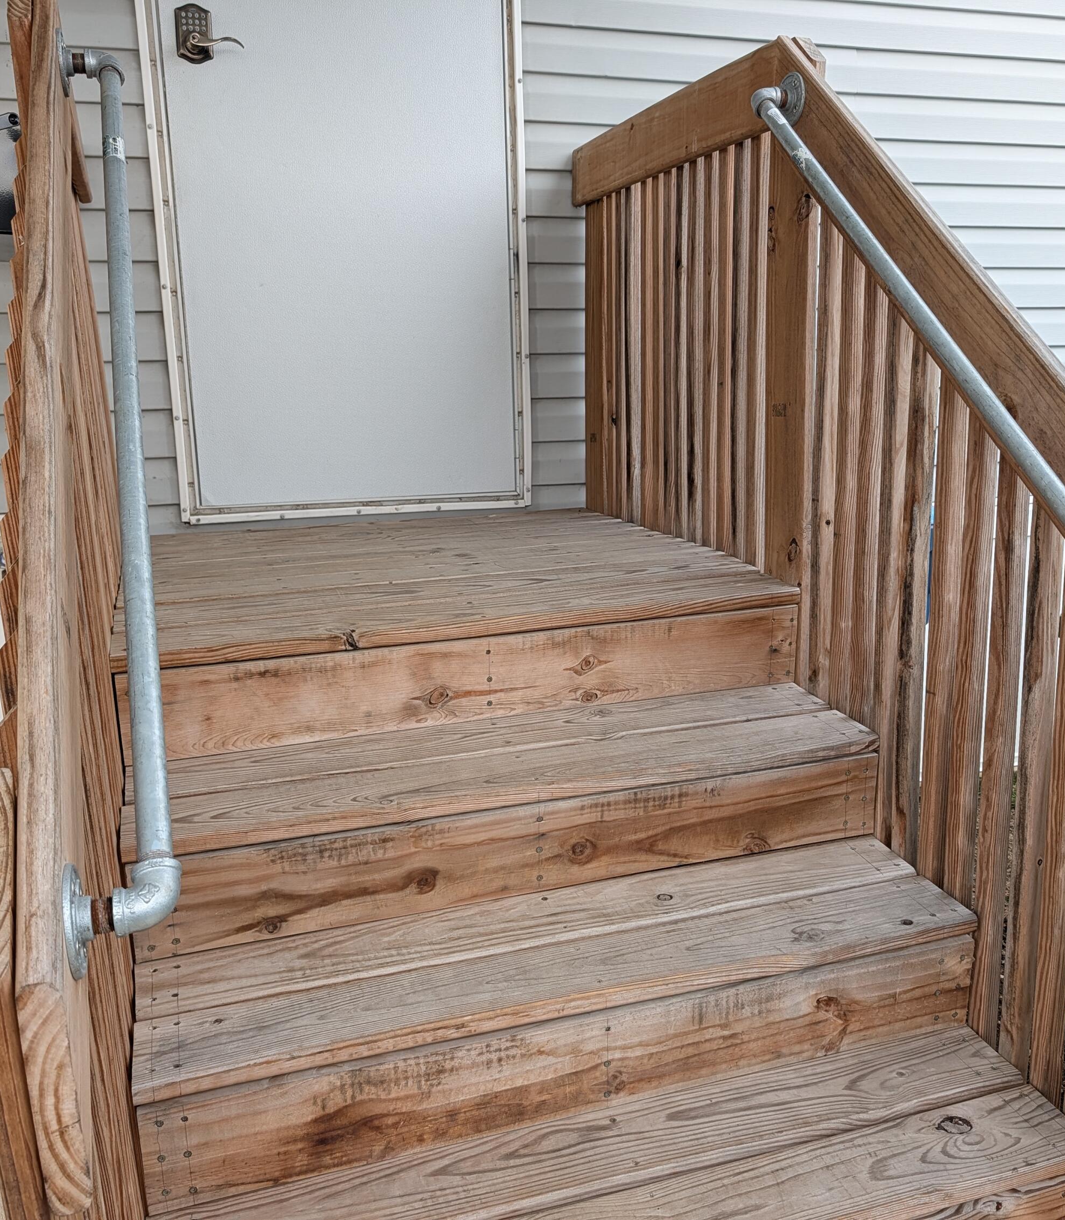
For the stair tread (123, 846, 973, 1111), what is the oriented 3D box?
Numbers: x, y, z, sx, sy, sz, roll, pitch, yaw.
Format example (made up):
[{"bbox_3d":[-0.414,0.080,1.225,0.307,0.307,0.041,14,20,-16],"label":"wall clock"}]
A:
[{"bbox_3d":[0.054,0.506,1.688,1.236,0.026,0.282,-6,17,-17],"label":"stair tread"}]

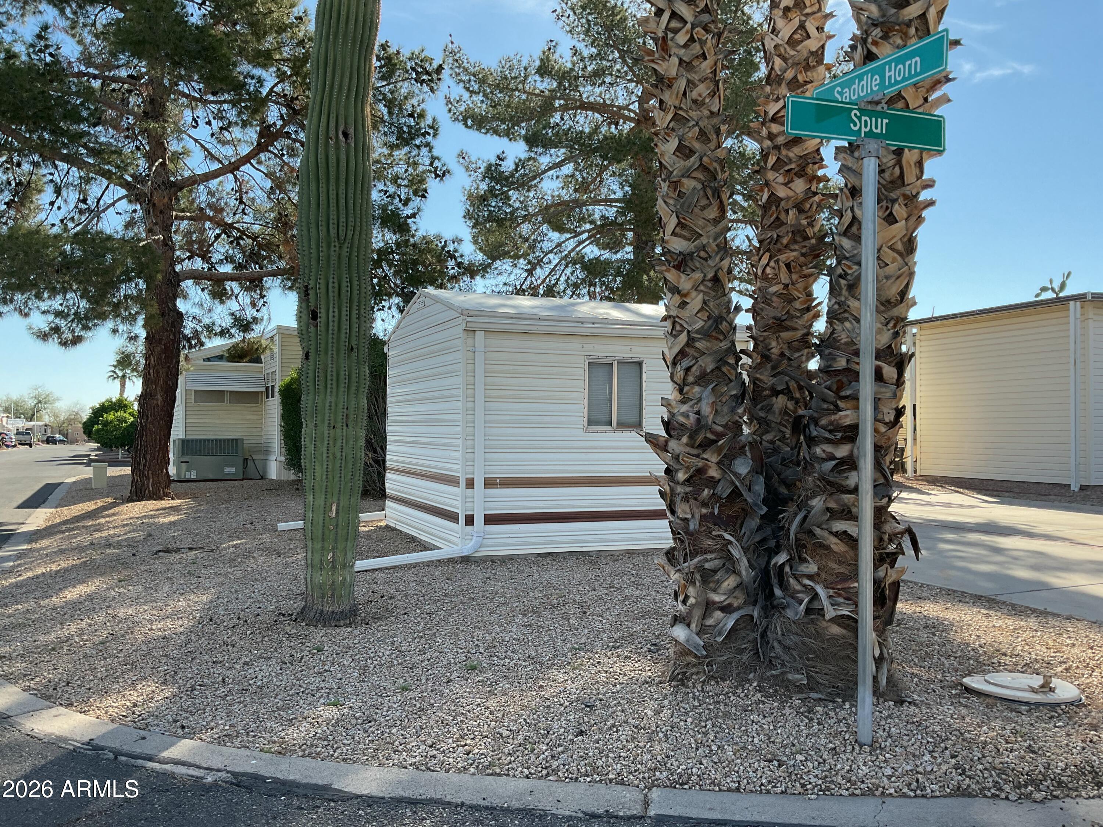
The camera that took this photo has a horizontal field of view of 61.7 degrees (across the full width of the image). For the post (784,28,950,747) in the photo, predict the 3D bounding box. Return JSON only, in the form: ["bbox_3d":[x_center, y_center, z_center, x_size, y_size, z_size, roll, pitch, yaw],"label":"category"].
[{"bbox_3d":[1.239,-0.048,3.610,0.770,2.660,0.770,1,-1,-22],"label":"post"}]

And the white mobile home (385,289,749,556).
[{"bbox_3d":[0.014,0.032,10.947,3.231,2.796,3.590,1,-1,-22],"label":"white mobile home"}]

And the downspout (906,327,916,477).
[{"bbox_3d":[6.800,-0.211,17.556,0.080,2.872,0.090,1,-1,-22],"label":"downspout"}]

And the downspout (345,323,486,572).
[{"bbox_3d":[-1.189,0.311,8.517,1.265,2.258,0.200,1,-1,-22],"label":"downspout"}]

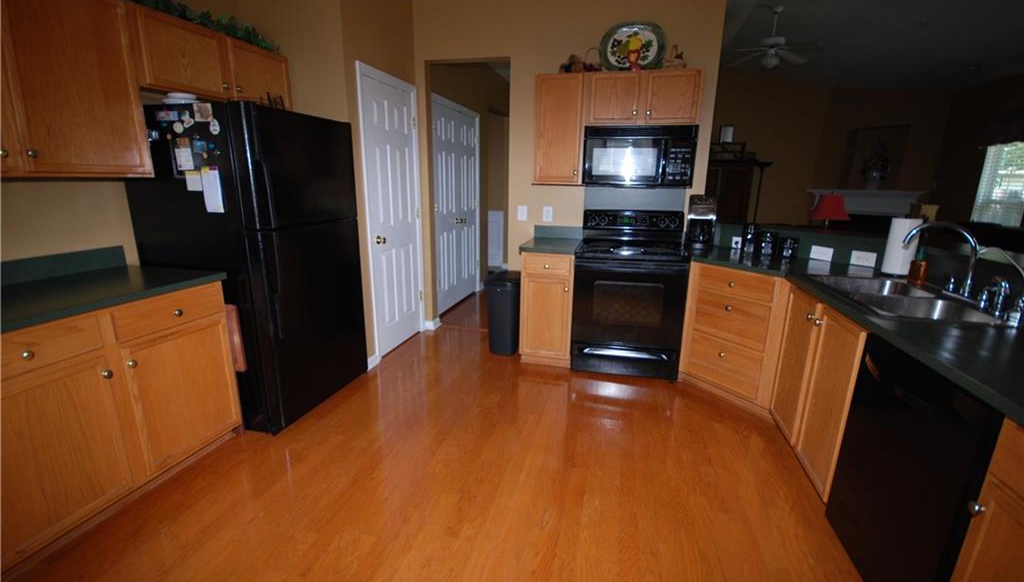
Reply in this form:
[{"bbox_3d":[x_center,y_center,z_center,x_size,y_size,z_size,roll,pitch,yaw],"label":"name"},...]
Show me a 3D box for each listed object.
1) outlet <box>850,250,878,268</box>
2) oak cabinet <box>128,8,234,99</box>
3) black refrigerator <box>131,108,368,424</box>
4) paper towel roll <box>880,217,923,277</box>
[{"bbox_3d":[2.025,-0.185,2.454,0.012,0.073,0.117,-8,17,-30],"label":"outlet"},{"bbox_3d":[-1.754,-1.167,2.151,0.320,0.370,0.510,5,14,15],"label":"oak cabinet"},{"bbox_3d":[-1.524,-0.159,2.628,0.780,1.715,0.780,5,15,13],"label":"black refrigerator"},{"bbox_3d":[1.990,-0.218,2.183,0.122,0.295,0.122,-7,16,-29],"label":"paper towel roll"}]

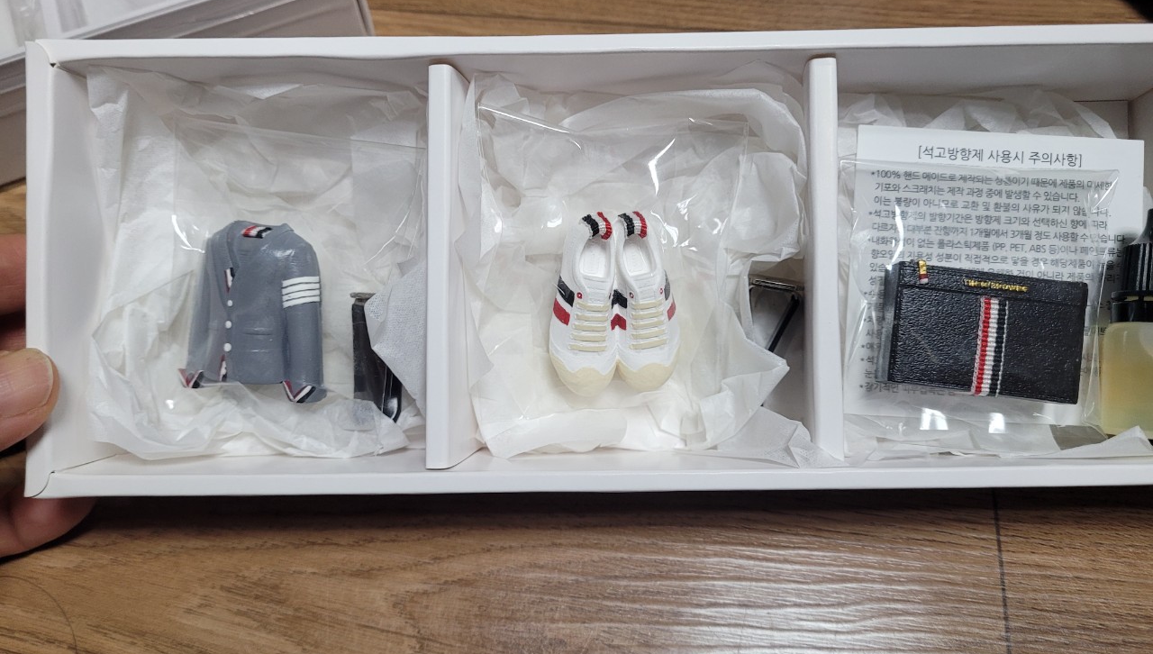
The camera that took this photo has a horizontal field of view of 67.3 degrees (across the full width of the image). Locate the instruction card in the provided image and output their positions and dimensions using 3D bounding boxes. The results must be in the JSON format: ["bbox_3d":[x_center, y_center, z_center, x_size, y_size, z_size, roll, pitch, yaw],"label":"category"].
[{"bbox_3d":[0.114,-0.013,0.236,0.080,0.002,0.080,2,87,2],"label":"instruction card"}]

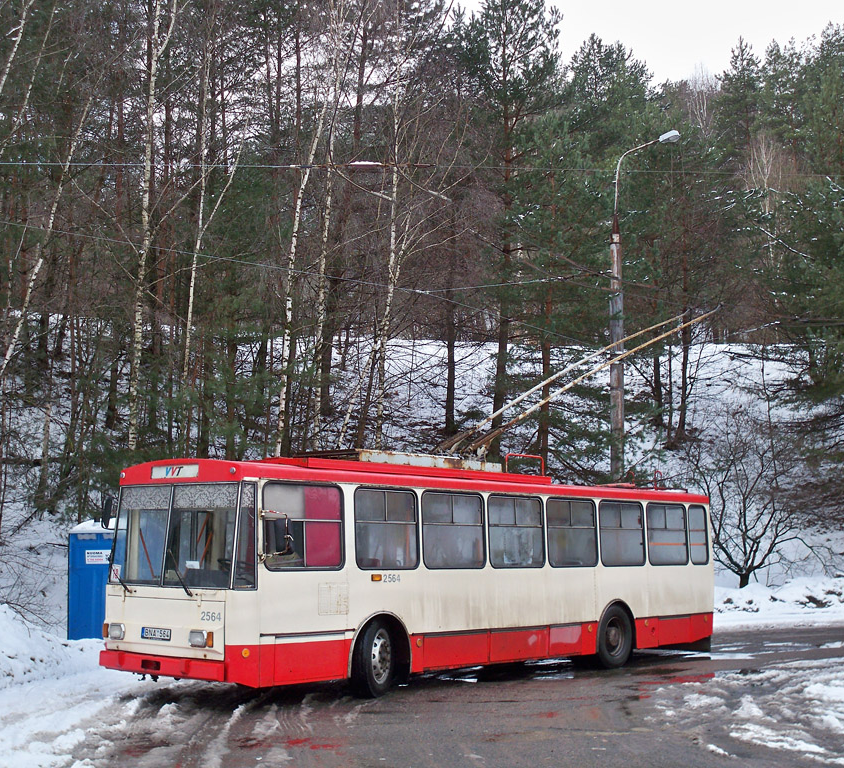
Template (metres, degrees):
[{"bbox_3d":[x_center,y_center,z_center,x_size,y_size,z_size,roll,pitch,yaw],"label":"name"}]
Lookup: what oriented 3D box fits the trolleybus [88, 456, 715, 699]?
[{"bbox_3d":[0.596,2.727,19.790,2.500,3.300,11.350,-6,-9,40],"label":"trolleybus"}]

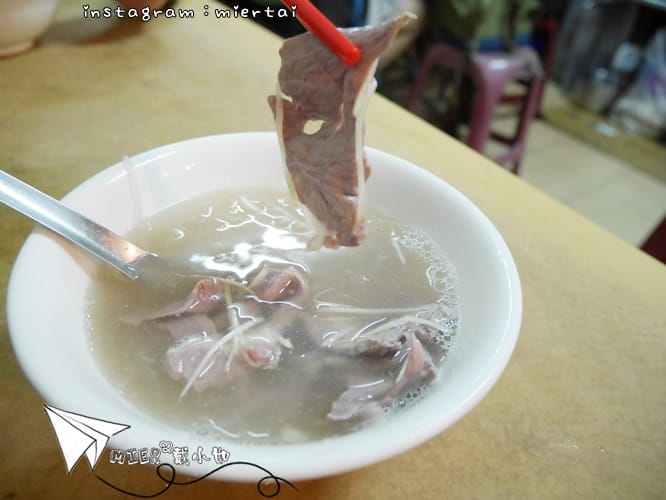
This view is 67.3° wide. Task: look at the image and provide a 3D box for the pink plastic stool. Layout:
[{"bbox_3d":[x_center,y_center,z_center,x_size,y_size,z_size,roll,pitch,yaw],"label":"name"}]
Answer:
[{"bbox_3d":[0.520,-0.528,1.894,0.360,0.460,0.360,-22,47,-31],"label":"pink plastic stool"}]

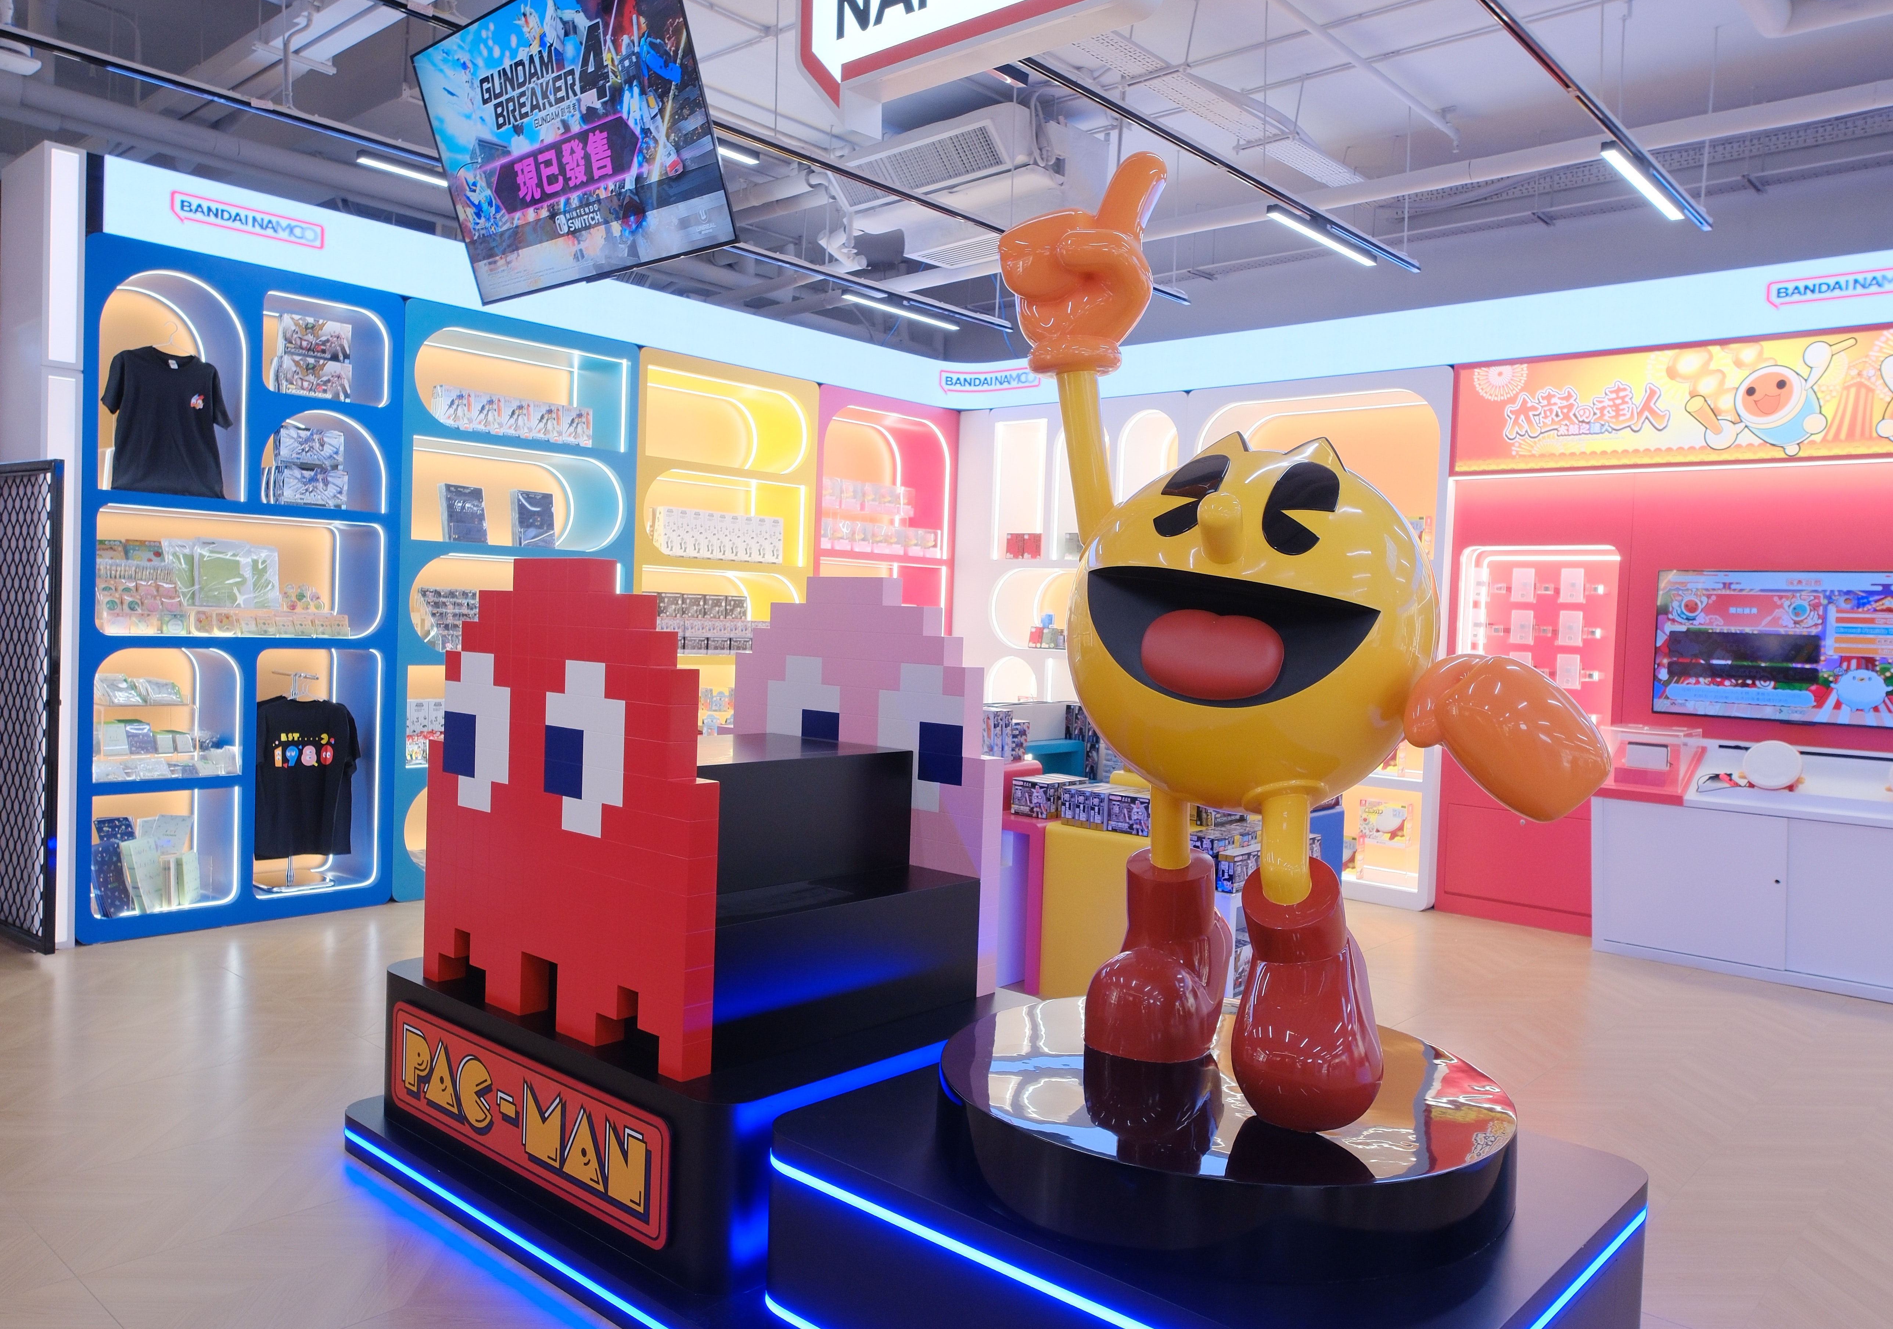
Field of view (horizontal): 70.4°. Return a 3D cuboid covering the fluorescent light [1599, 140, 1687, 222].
[{"bbox_3d":[2.607,-1.799,4.989,0.060,0.050,0.950,3,3,41],"label":"fluorescent light"}]

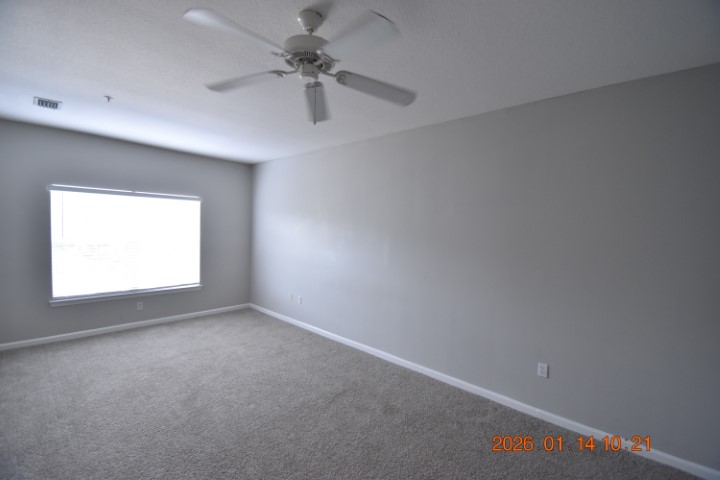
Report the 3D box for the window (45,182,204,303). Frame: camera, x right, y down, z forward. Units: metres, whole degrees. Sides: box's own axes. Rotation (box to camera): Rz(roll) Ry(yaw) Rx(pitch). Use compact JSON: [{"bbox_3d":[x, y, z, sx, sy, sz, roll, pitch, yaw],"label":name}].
[{"bbox_3d":[-3.300,0.069,4.422,0.110,1.520,1.780,4,3,41],"label":"window"}]

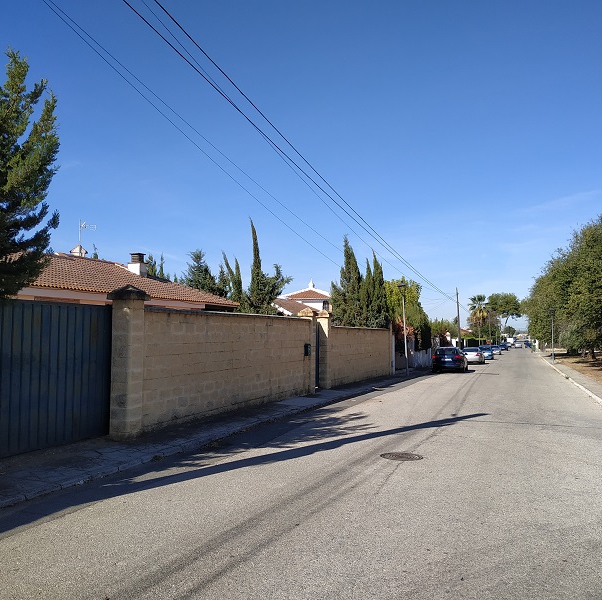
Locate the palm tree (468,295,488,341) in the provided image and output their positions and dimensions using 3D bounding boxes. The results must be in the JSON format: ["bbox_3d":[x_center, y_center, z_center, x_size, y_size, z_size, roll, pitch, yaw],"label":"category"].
[{"bbox_3d":[27.993,3.623,87.975,3.200,9.022,3.200,-2,-5,22],"label":"palm tree"}]

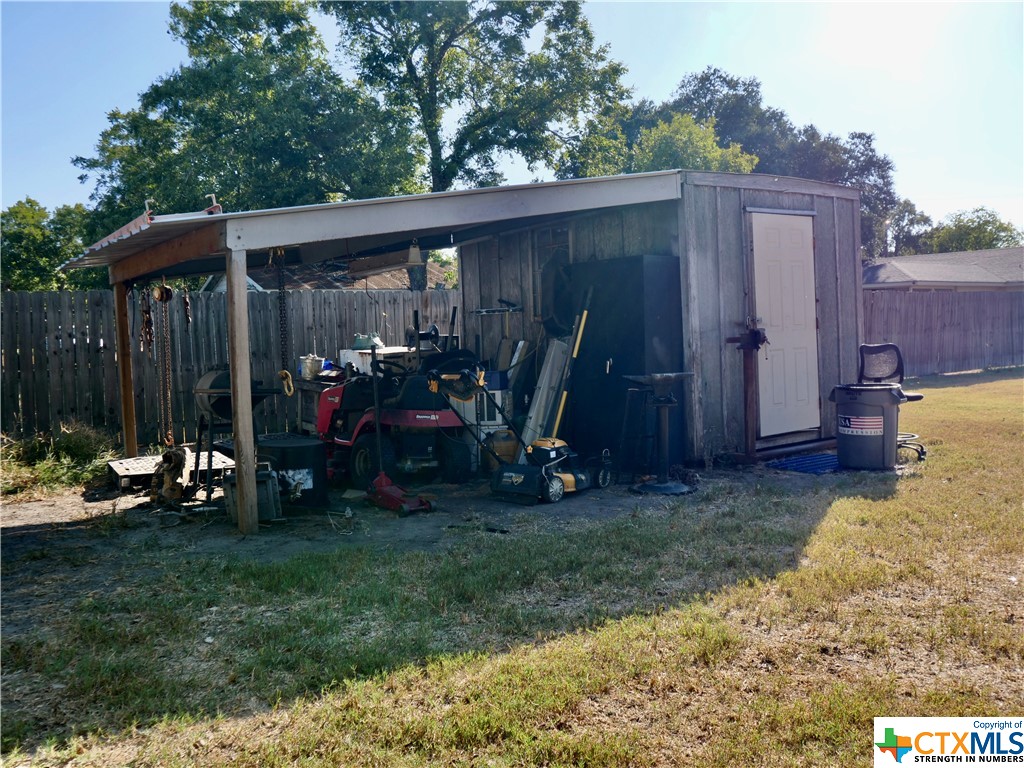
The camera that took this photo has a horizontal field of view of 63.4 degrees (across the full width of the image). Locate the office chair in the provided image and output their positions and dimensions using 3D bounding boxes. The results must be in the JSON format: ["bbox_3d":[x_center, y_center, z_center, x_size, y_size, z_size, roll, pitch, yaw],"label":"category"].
[{"bbox_3d":[3.418,0.147,7.450,0.610,1.010,0.630,-2,4,-7],"label":"office chair"}]

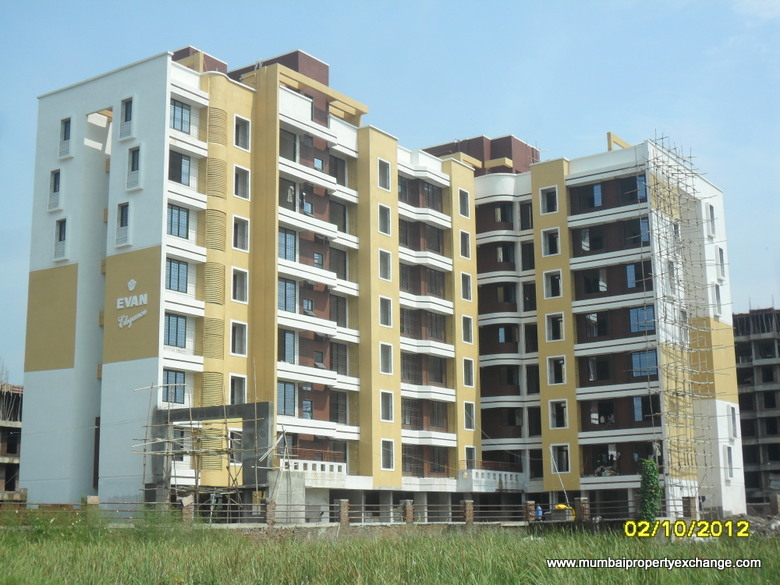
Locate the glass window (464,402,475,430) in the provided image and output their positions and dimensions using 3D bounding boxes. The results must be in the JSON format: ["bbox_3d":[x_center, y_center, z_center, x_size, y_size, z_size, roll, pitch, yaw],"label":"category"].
[{"bbox_3d":[5.290,8.298,78.488,0.200,1.710,1.240,-8,-14,34],"label":"glass window"}]

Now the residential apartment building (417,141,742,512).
[{"bbox_3d":[13.715,2.750,86.047,18.321,27.481,14.480,-8,-14,34],"label":"residential apartment building"}]

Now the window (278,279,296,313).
[{"bbox_3d":[-5.908,0.217,66.619,0.120,2.050,1.810,-8,-14,34],"label":"window"}]

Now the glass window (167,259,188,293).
[{"bbox_3d":[-11.294,-0.889,61.873,0.120,1.660,1.780,-8,-14,34],"label":"glass window"}]

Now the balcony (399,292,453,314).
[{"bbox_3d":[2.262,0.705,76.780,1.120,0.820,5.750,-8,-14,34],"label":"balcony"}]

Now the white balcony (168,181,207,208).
[{"bbox_3d":[-11.044,-5.078,62.784,0.670,0.837,2.955,-8,-14,34],"label":"white balcony"}]

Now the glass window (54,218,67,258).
[{"bbox_3d":[-18.220,-2.958,64.867,0.860,2.150,0.120,-8,-14,34],"label":"glass window"}]

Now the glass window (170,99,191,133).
[{"bbox_3d":[-11.379,-9.544,63.407,0.180,1.670,1.730,-8,-14,34],"label":"glass window"}]

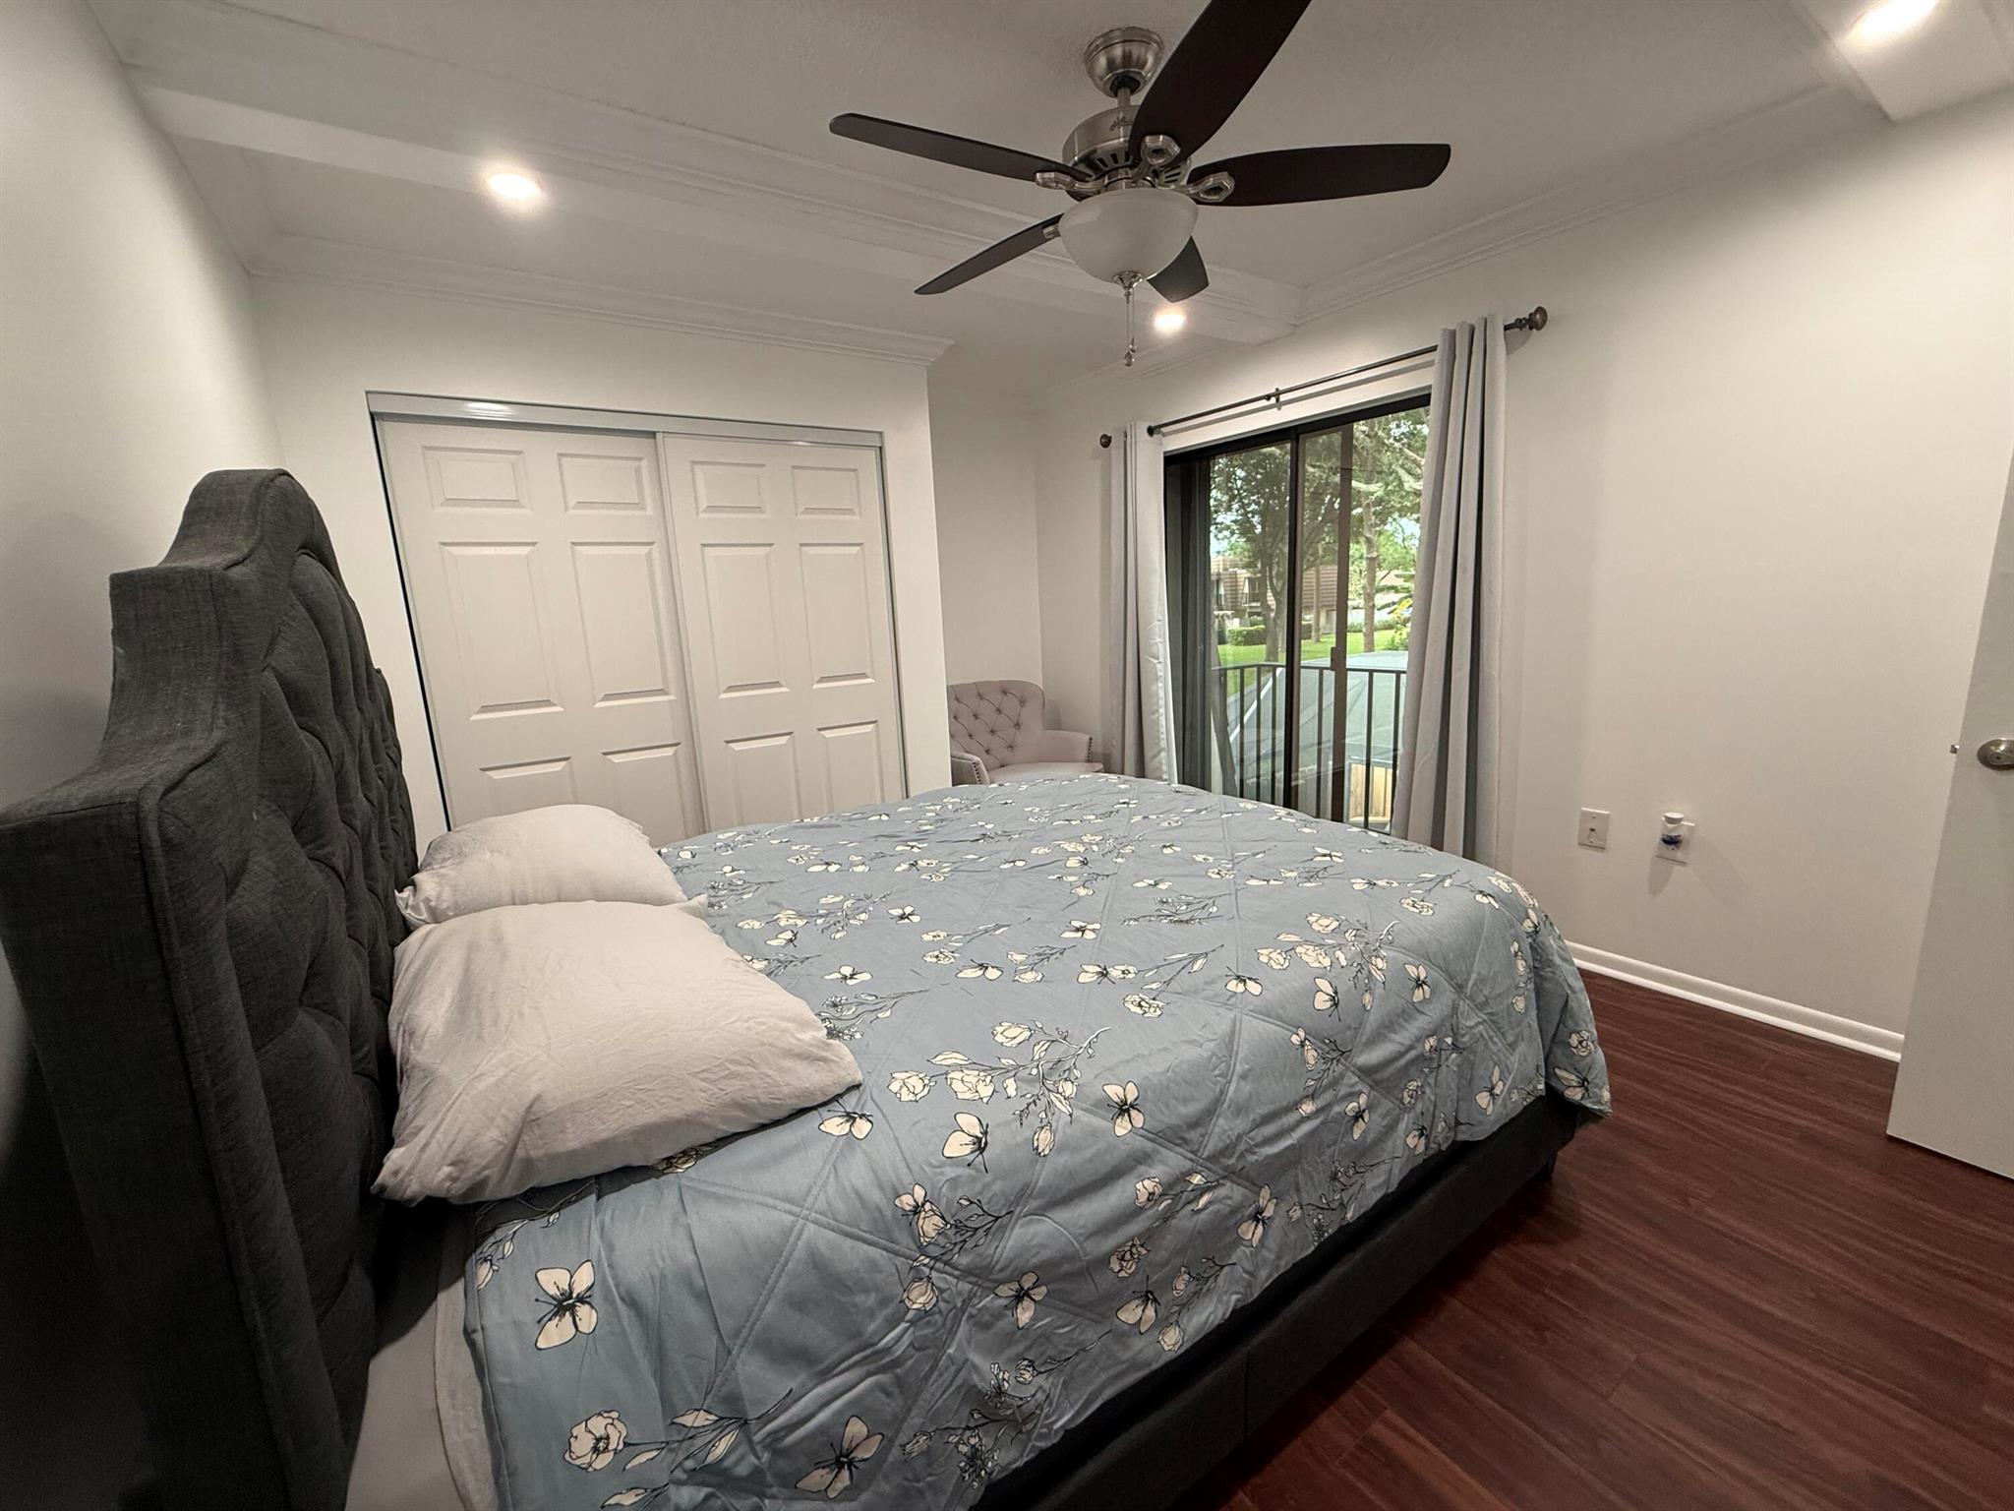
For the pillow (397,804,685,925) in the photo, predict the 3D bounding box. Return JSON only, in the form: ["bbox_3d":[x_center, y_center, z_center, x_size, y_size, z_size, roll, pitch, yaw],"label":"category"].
[{"bbox_3d":[-1.032,0.240,1.817,0.513,0.181,0.705,-10,13,-33],"label":"pillow"}]

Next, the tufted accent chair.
[{"bbox_3d":[0.091,0.063,4.378,0.715,0.866,0.715,-10,13,-33],"label":"tufted accent chair"}]

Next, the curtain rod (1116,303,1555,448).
[{"bbox_3d":[1.114,-1.481,3.380,0.111,0.081,2.074,-10,13,-33],"label":"curtain rod"}]

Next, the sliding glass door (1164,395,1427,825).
[{"bbox_3d":[1.291,-0.424,3.603,0.101,1.983,1.762,-10,13,-33],"label":"sliding glass door"}]

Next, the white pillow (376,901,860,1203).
[{"bbox_3d":[-0.621,0.340,1.223,0.518,0.171,0.735,-10,13,-33],"label":"white pillow"}]

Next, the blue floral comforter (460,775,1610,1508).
[{"bbox_3d":[-0.017,0.507,1.902,2.054,0.559,1.782,-10,13,-33],"label":"blue floral comforter"}]

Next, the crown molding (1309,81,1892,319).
[{"bbox_3d":[1.603,-1.684,2.612,0.087,0.088,1.691,-10,13,-33],"label":"crown molding"}]

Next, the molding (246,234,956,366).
[{"bbox_3d":[-1.236,-1.627,3.004,2.355,0.088,0.088,-10,13,-33],"label":"molding"}]

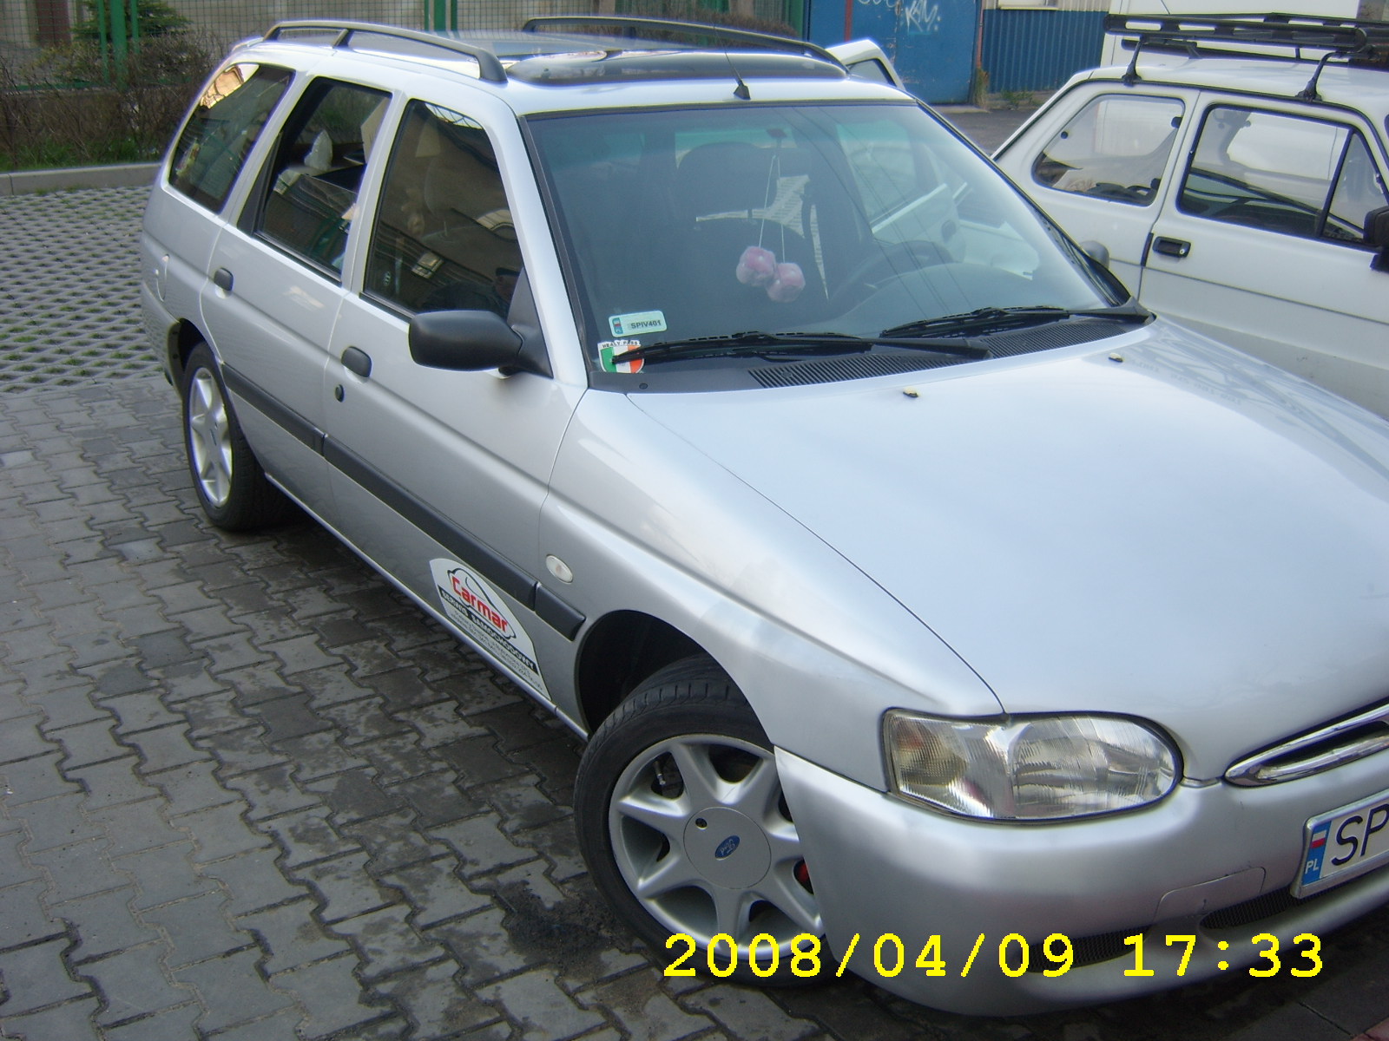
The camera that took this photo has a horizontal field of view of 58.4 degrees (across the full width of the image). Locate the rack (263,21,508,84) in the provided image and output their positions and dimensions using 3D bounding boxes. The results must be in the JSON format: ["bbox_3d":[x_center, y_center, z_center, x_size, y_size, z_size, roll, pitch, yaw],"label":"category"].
[{"bbox_3d":[-0.900,-1.263,3.335,0.075,0.110,1.620,-13,26,-33],"label":"rack"}]

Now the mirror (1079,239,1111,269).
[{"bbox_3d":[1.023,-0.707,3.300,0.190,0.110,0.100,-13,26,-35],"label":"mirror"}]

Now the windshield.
[{"bbox_3d":[0.271,-0.709,2.780,1.470,0.120,0.750,-13,62,-35],"label":"windshield"}]

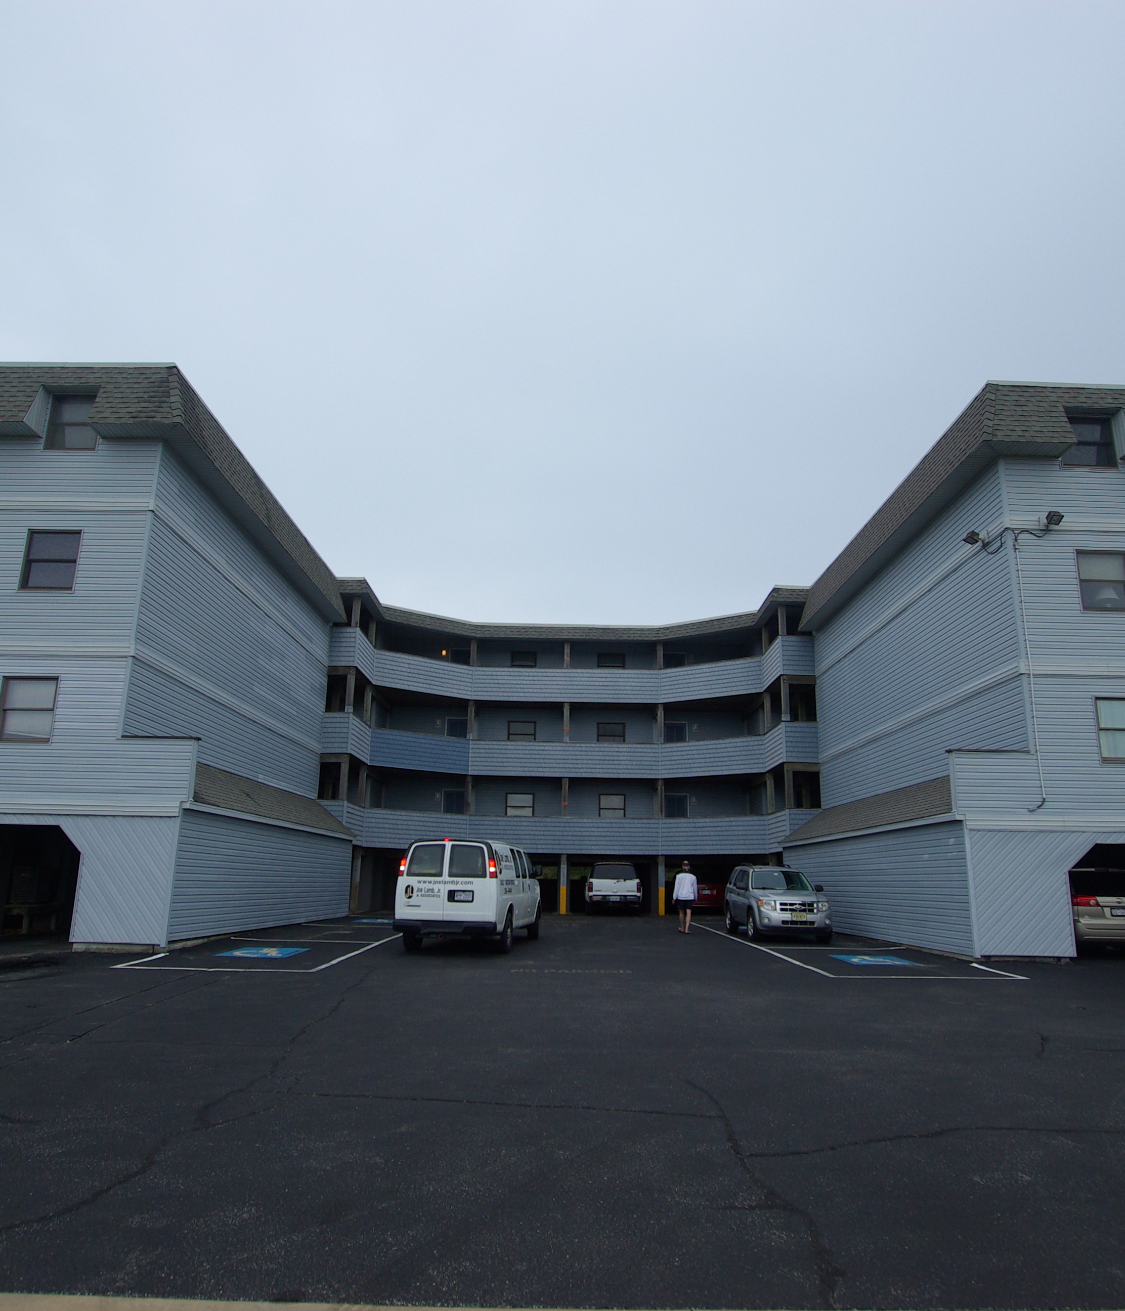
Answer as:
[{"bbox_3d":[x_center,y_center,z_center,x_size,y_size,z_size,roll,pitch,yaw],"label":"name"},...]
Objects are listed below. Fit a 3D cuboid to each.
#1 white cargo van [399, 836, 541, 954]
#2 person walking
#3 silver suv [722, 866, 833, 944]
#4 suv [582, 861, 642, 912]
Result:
[{"bbox_3d":[-1.760,5.141,17.589,2.020,2.100,5.700,-1,-15,7],"label":"white cargo van"},{"bbox_3d":[3.074,6.161,20.833,0.600,1.780,0.380,0,-15,3],"label":"person walking"},{"bbox_3d":[5.171,6.041,20.061,1.840,1.750,4.440,1,-15,1],"label":"silver suv"},{"bbox_3d":[1.967,9.163,32.077,2.020,1.920,5.300,0,-15,2],"label":"suv"}]

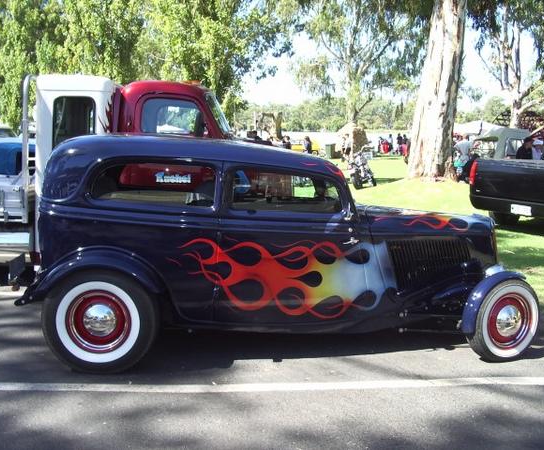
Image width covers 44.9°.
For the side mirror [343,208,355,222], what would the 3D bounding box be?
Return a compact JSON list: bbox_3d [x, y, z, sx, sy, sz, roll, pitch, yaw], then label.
[{"bbox_3d":[0.524,-0.072,4.510,0.060,0.110,0.100,-1,9,-9],"label":"side mirror"}]

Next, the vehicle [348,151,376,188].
[{"bbox_3d":[2.400,-1.531,17.064,0.720,1.130,2.000,4,10,25],"label":"vehicle"}]

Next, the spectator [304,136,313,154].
[{"bbox_3d":[2.252,-4.655,40.764,0.360,1.630,0.480,1,9,6],"label":"spectator"}]

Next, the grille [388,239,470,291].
[{"bbox_3d":[1.164,0.282,4.884,0.660,0.390,0.080,-2,9,-14],"label":"grille"}]

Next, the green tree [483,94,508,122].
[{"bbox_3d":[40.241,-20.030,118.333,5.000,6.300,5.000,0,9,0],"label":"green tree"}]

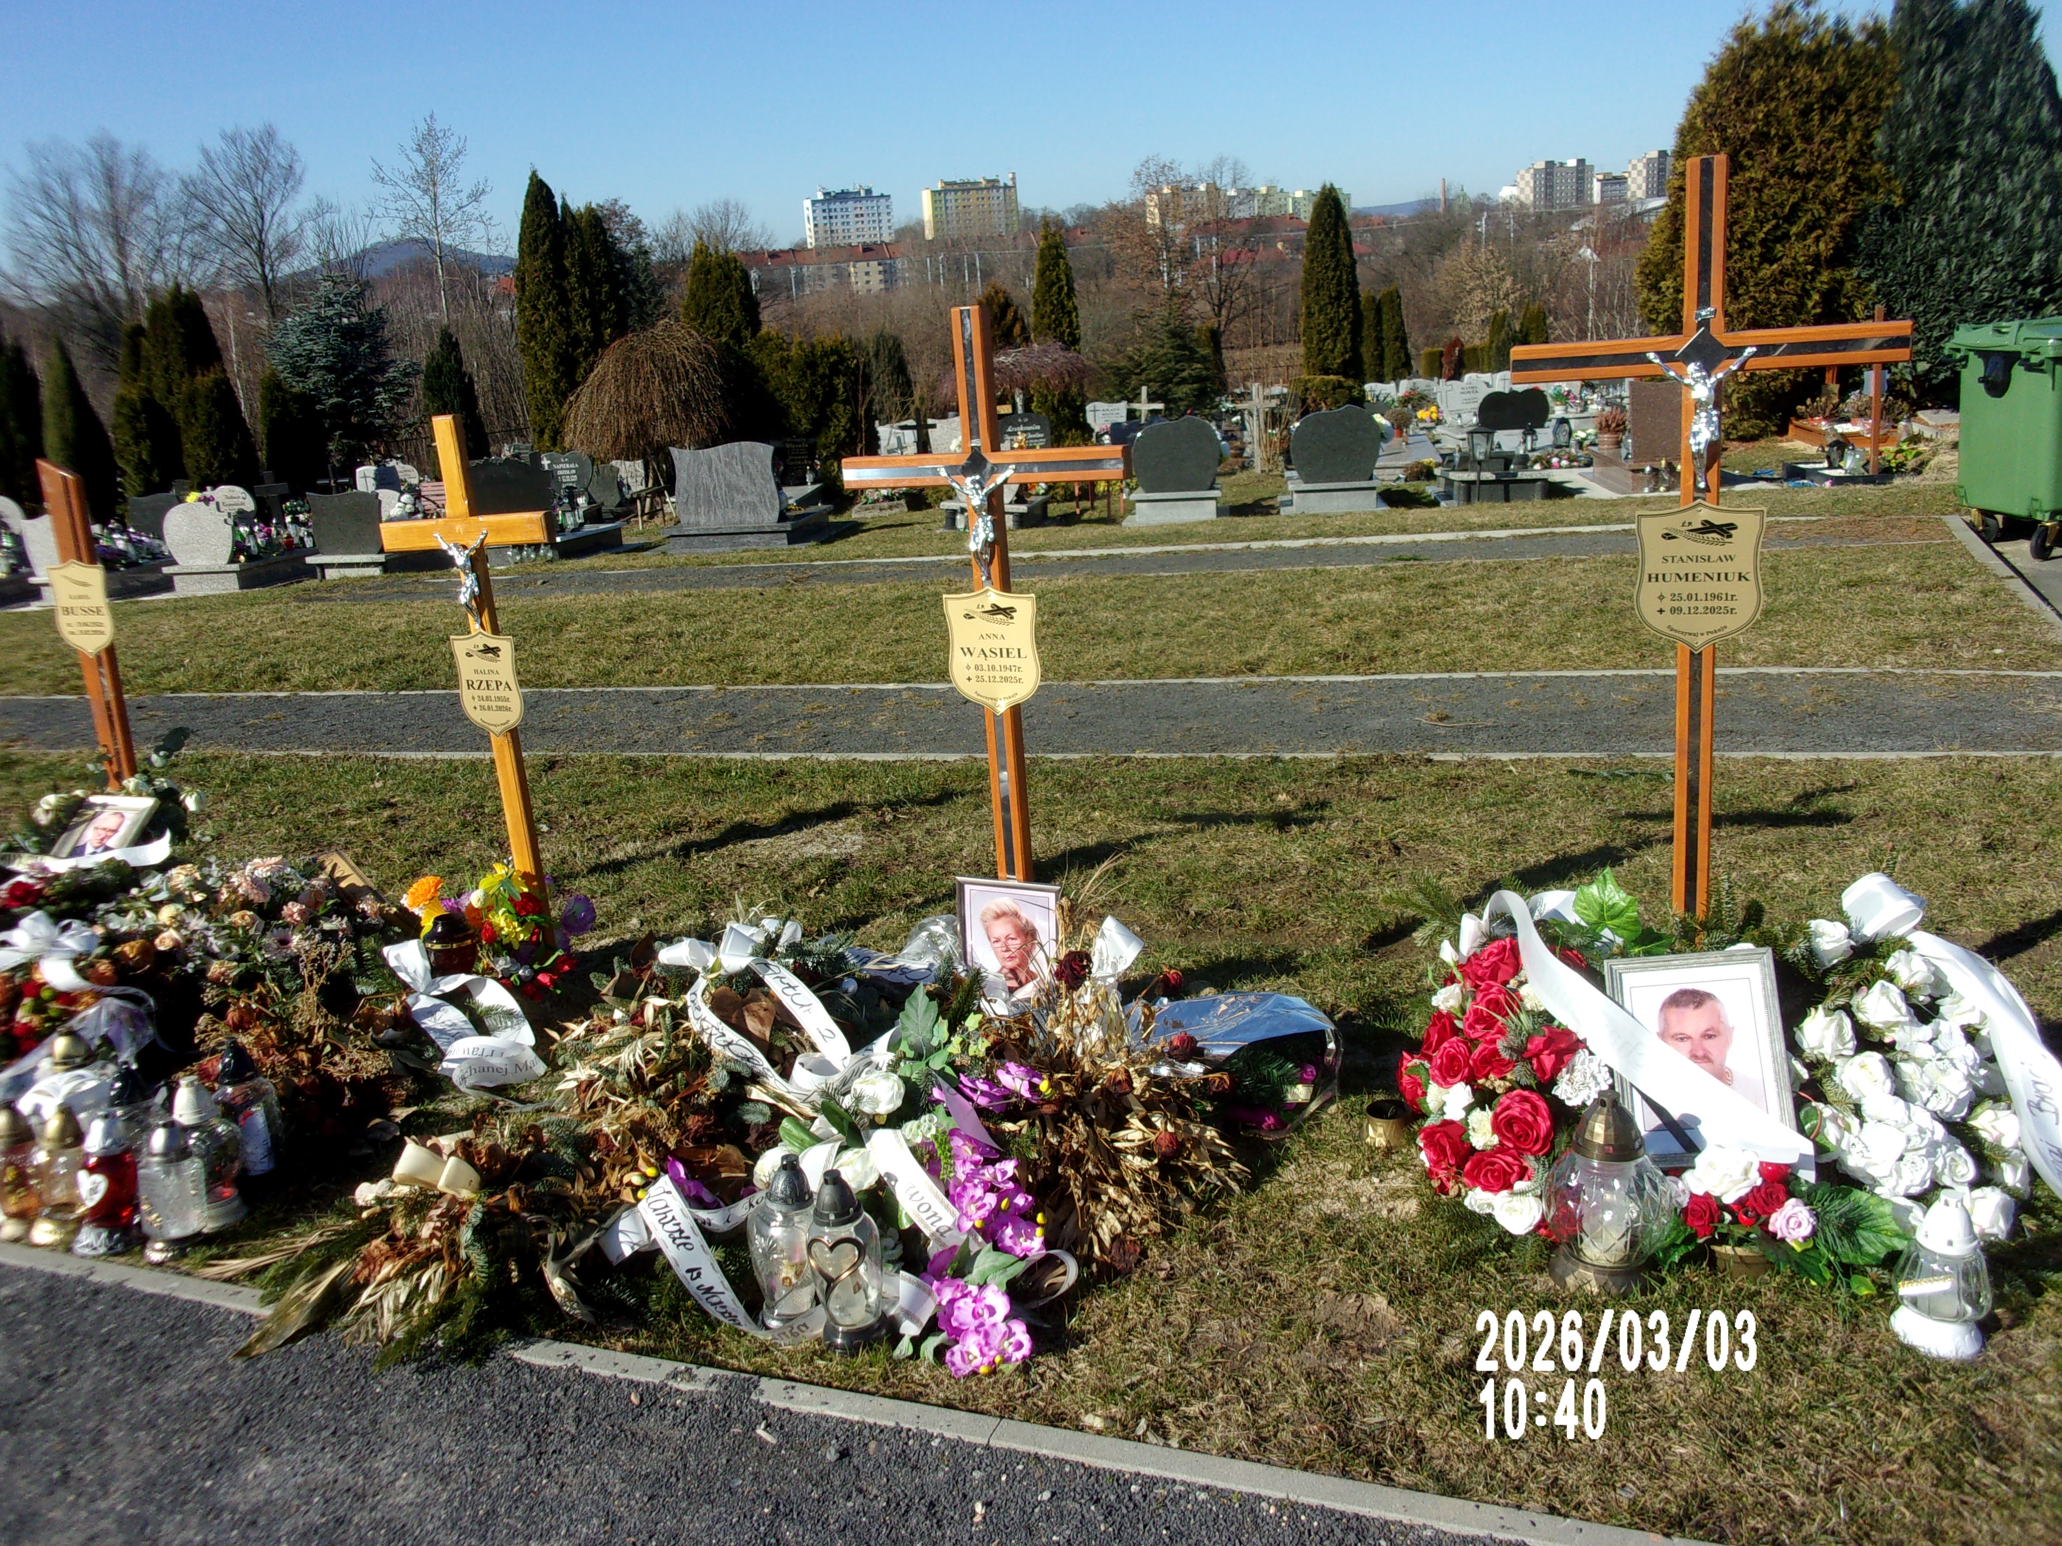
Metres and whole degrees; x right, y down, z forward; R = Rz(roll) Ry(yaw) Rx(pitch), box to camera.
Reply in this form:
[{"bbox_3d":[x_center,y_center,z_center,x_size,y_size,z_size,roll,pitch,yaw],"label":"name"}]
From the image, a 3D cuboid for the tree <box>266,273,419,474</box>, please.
[{"bbox_3d":[-11.354,-6.547,27.500,2.500,3.300,2.500,-10,15,-20],"label":"tree"}]

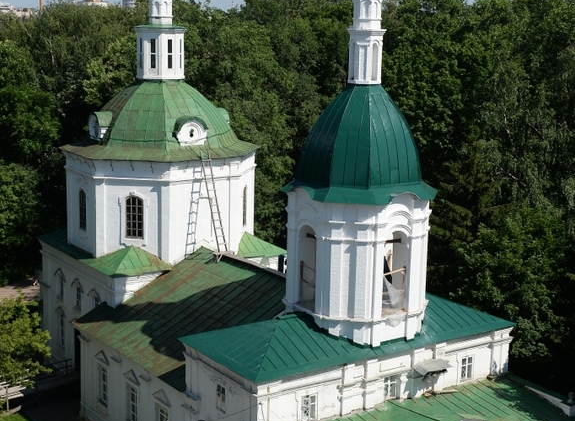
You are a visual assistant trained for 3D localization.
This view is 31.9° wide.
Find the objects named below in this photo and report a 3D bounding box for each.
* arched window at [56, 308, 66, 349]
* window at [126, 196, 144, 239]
[{"bbox_3d":[-14.390,7.459,64.052,0.300,2.566,1.332,-6,13,-34],"label":"arched window"},{"bbox_3d":[-8.858,0.396,58.614,1.105,2.566,0.320,3,11,11],"label":"window"}]

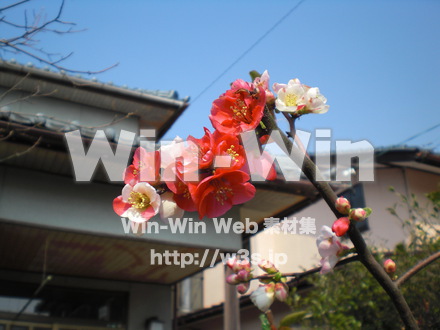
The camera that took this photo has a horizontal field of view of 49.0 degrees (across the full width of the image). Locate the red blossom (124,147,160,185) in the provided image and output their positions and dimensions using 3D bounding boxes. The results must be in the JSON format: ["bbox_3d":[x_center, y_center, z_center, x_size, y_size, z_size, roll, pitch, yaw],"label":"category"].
[{"bbox_3d":[-0.060,0.001,0.375,0.031,0.032,0.018,-12,0,26],"label":"red blossom"}]

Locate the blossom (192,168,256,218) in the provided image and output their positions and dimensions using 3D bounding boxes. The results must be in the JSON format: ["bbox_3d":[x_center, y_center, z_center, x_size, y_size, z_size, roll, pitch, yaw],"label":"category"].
[{"bbox_3d":[0.002,0.021,0.348,0.046,0.024,0.036,4,-67,-11],"label":"blossom"}]

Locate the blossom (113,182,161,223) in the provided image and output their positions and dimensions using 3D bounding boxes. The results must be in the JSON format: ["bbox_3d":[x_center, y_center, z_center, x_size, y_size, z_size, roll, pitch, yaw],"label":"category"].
[{"bbox_3d":[-0.062,0.028,0.360,0.037,0.031,0.018,-9,3,18],"label":"blossom"}]

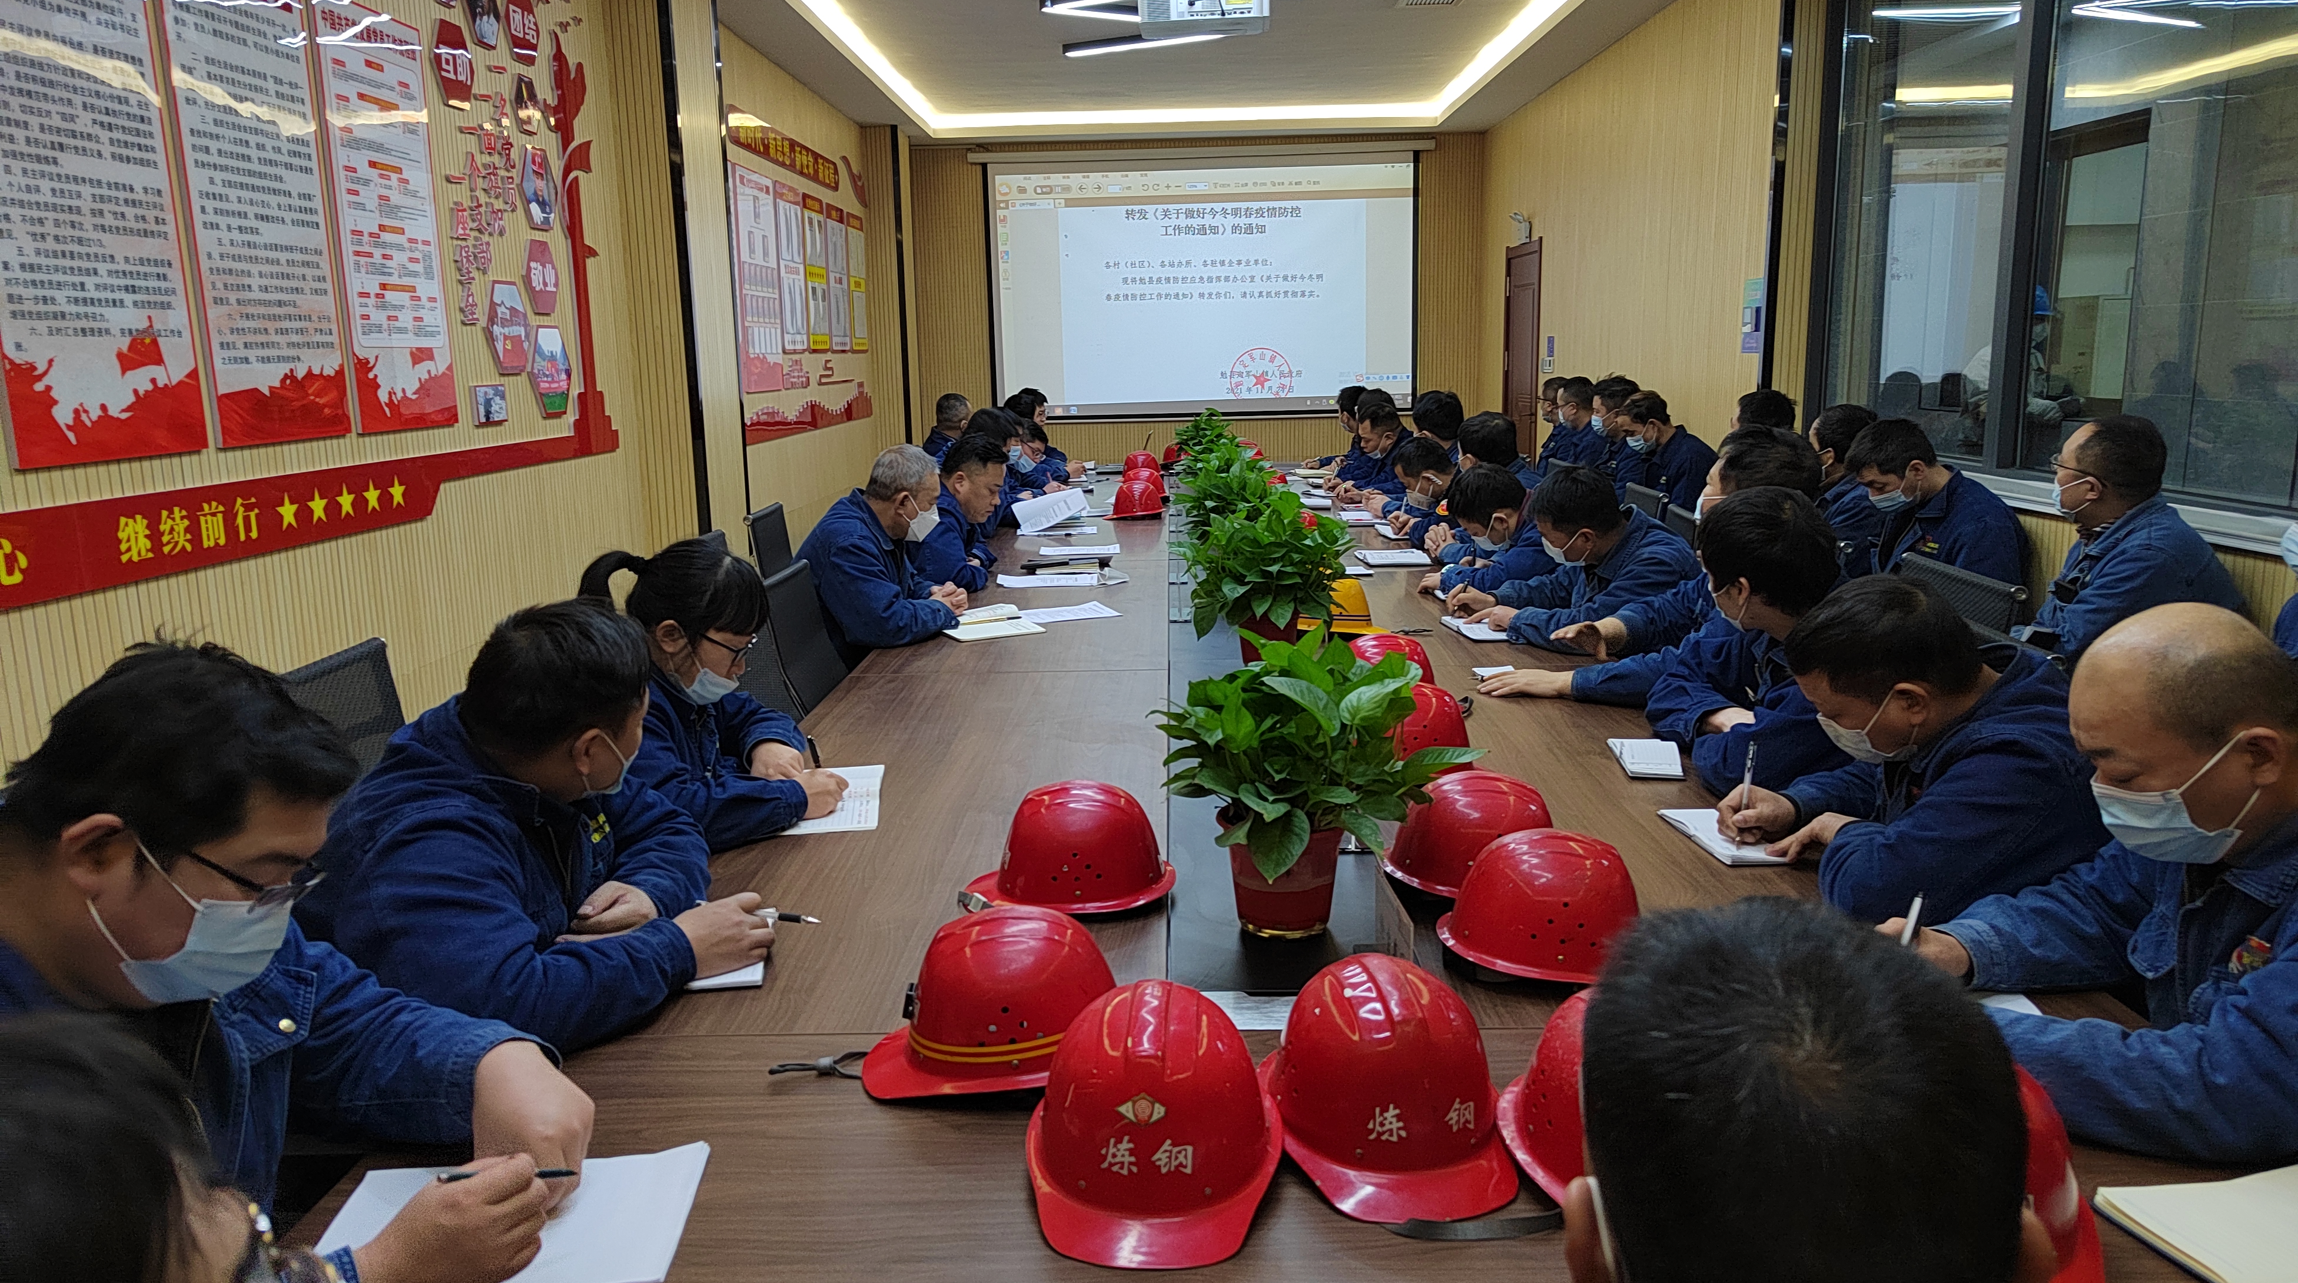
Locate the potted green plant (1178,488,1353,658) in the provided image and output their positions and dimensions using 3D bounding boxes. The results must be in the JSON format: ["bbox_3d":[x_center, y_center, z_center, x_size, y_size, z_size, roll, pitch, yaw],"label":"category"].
[{"bbox_3d":[0.267,-0.150,3.488,0.400,0.410,0.400,-1,11,1],"label":"potted green plant"}]

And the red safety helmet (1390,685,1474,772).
[{"bbox_3d":[0.437,0.141,2.441,0.275,0.155,0.215,-1,11,-1],"label":"red safety helmet"}]

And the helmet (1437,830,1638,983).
[{"bbox_3d":[0.466,0.295,1.726,0.275,0.155,0.215,1,11,9],"label":"helmet"}]

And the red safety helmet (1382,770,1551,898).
[{"bbox_3d":[0.441,0.247,2.034,0.270,0.155,0.225,0,11,4],"label":"red safety helmet"}]

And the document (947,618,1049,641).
[{"bbox_3d":[-0.395,-0.036,3.929,0.235,0.010,0.180,-6,12,-26],"label":"document"}]

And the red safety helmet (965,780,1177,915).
[{"bbox_3d":[-0.100,0.250,1.927,0.275,0.155,0.215,-2,11,-2],"label":"red safety helmet"}]

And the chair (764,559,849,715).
[{"bbox_3d":[-0.611,0.298,3.709,0.580,0.950,0.540,-1,11,1],"label":"chair"}]

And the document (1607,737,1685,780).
[{"bbox_3d":[0.853,0.204,2.615,0.120,0.020,0.230,1,11,12],"label":"document"}]

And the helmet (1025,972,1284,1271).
[{"bbox_3d":[0.002,0.383,1.299,0.224,0.160,0.287,0,11,5],"label":"helmet"}]

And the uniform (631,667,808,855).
[{"bbox_3d":[-0.747,0.299,2.497,0.480,0.540,0.500,1,11,9],"label":"uniform"}]

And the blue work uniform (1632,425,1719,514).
[{"bbox_3d":[1.894,-0.471,5.550,0.420,0.580,0.500,-3,11,-9],"label":"blue work uniform"}]

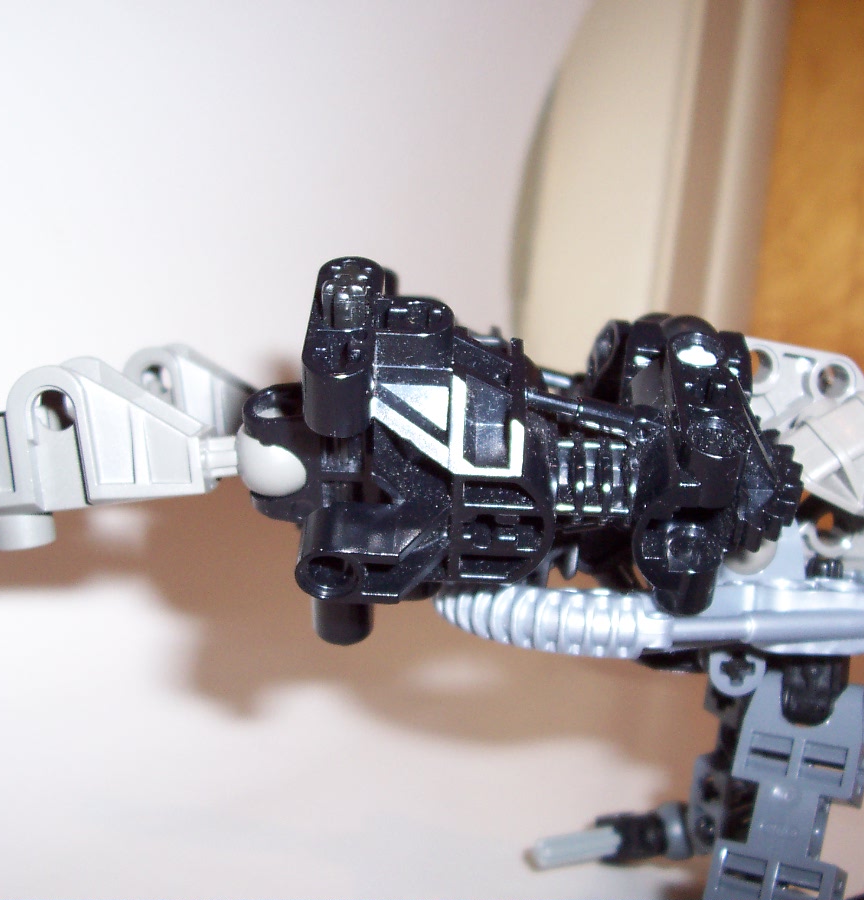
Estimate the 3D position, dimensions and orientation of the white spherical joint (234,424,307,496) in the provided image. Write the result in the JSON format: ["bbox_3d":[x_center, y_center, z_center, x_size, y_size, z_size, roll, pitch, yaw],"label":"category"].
[{"bbox_3d":[-0.020,0.001,0.159,0.010,0.010,0.010,4,12,0],"label":"white spherical joint"}]

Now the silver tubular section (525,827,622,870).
[{"bbox_3d":[0.021,0.058,0.186,0.015,0.005,0.005,-12,9,-7],"label":"silver tubular section"}]

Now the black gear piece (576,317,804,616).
[{"bbox_3d":[0.035,0.001,0.175,0.028,0.036,0.026,4,10,15],"label":"black gear piece"}]

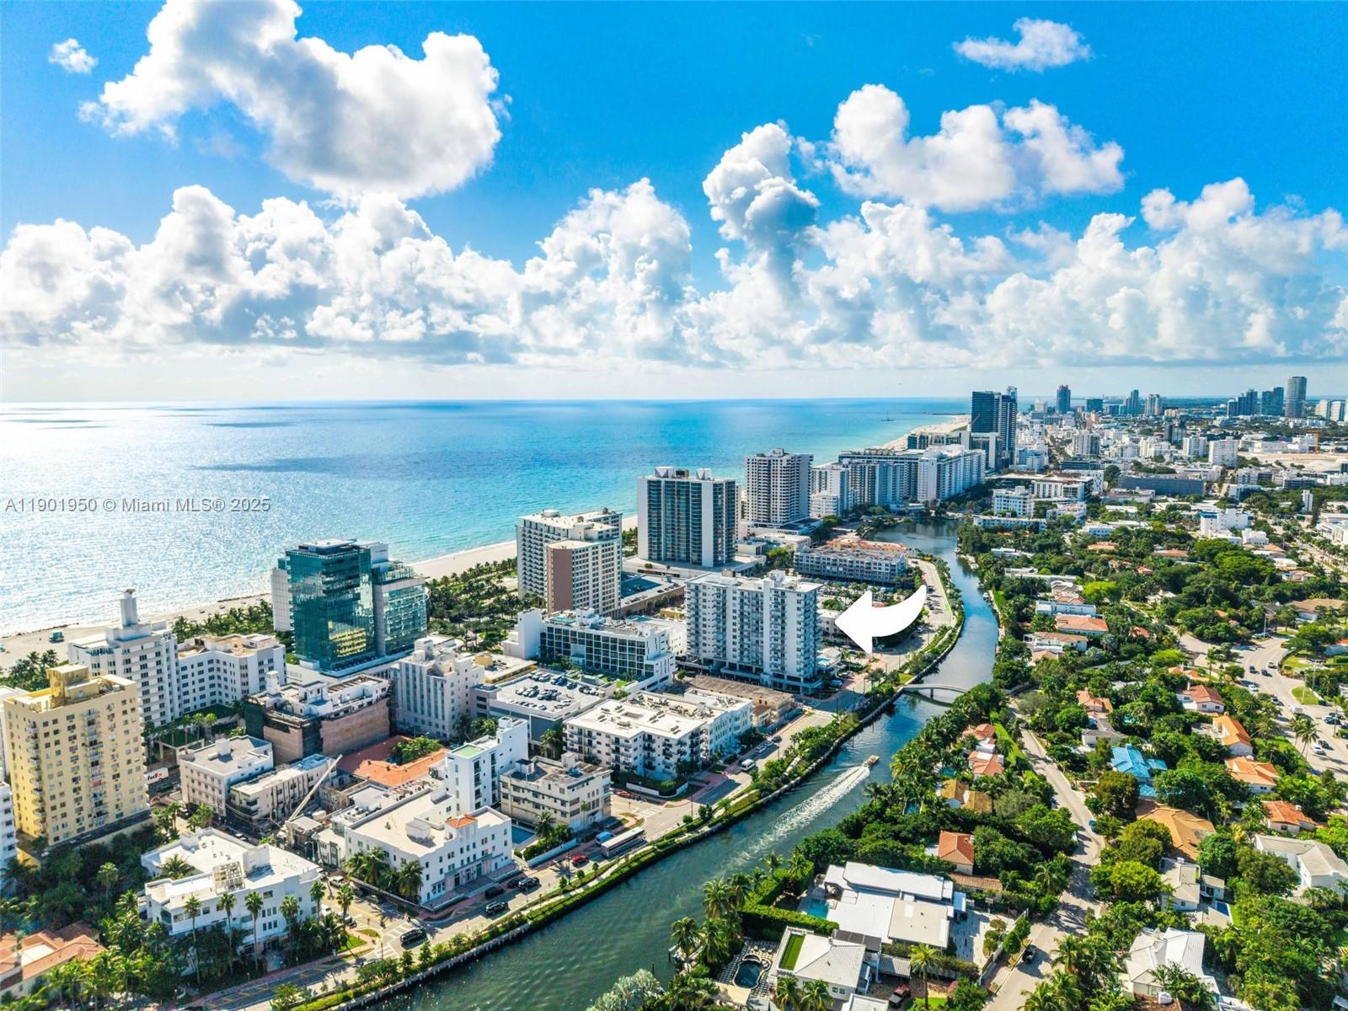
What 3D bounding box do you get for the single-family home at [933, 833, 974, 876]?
[{"bbox_3d":[66.780,84.230,223.930,8.800,7.300,13.500,2,7,16],"label":"single-family home"}]

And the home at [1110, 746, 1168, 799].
[{"bbox_3d":[137.650,78.230,274.880,15.000,6.600,26.000,2,7,19],"label":"home"}]

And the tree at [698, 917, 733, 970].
[{"bbox_3d":[8.650,87.520,187.220,6.500,10.000,6.500,0,7,0],"label":"tree"}]

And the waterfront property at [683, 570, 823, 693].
[{"bbox_3d":[30.710,48.130,371.260,49.500,44.500,19.000,3,7,23],"label":"waterfront property"}]

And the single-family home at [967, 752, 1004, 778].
[{"bbox_3d":[93.120,78.980,279.220,10.470,6.300,17.140,3,7,23],"label":"single-family home"}]

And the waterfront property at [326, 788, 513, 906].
[{"bbox_3d":[-61.770,84.070,235.800,30.460,13.800,27.490,5,8,37],"label":"waterfront property"}]

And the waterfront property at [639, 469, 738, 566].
[{"bbox_3d":[8.490,9.440,615.050,59.420,64.000,26.400,5,8,36],"label":"waterfront property"}]

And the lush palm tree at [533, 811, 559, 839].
[{"bbox_3d":[-32.770,82.660,241.410,6.200,7.200,6.200,0,7,0],"label":"lush palm tree"}]

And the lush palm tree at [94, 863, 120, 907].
[{"bbox_3d":[-125.790,84.830,207.360,5.000,11.620,5.000,0,7,0],"label":"lush palm tree"}]

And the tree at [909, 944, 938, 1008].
[{"bbox_3d":[46.740,87.780,174.040,5.000,12.200,5.000,0,7,0],"label":"tree"}]

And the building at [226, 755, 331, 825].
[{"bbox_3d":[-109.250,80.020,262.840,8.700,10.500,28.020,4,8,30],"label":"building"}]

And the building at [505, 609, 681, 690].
[{"bbox_3d":[-31.190,57.050,389.560,68.000,23.000,24.500,4,8,32],"label":"building"}]

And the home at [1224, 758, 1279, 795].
[{"bbox_3d":[169.120,78.990,272.790,11.500,5.500,15.000,2,7,18],"label":"home"}]

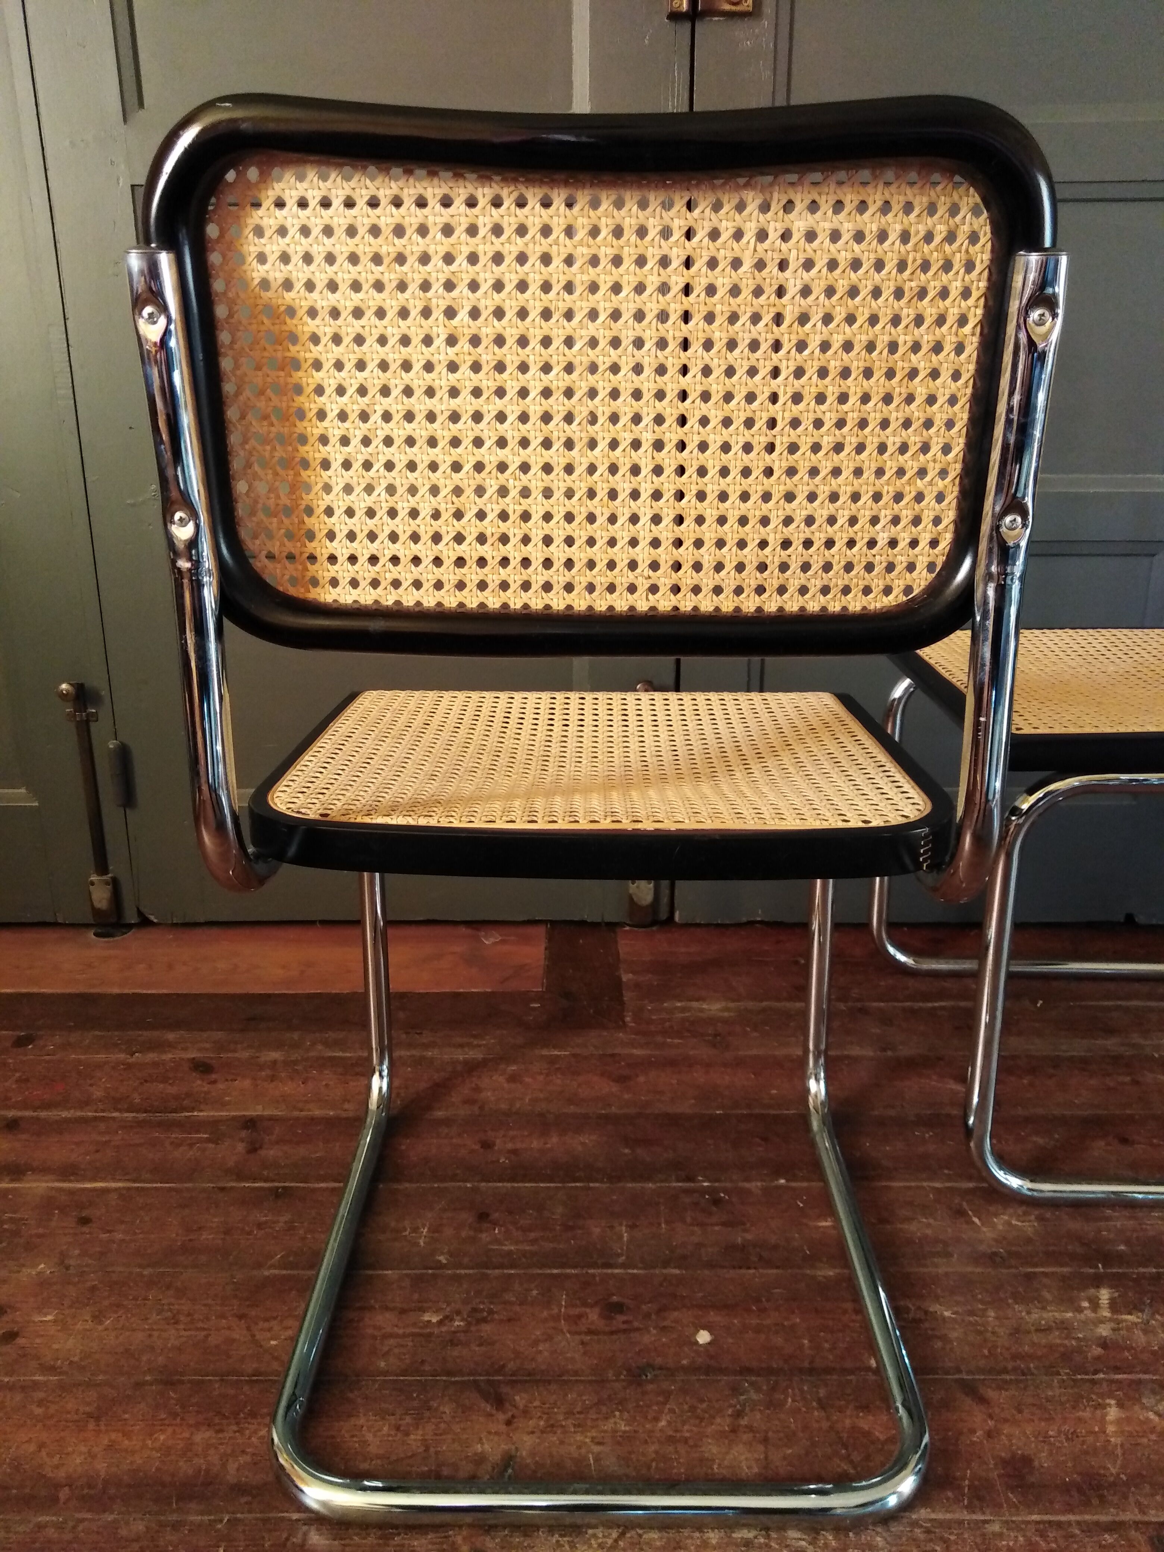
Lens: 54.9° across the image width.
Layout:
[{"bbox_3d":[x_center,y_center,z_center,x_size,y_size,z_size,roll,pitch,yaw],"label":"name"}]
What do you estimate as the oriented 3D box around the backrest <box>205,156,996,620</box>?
[{"bbox_3d":[0.010,-0.200,0.597,0.410,0.235,0.040,0,21,0],"label":"backrest"}]

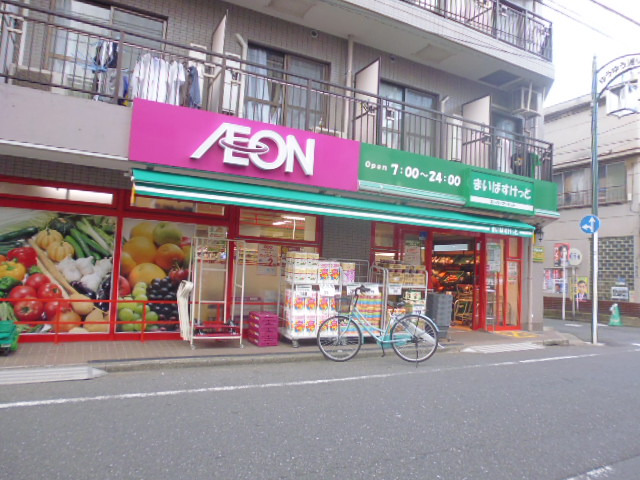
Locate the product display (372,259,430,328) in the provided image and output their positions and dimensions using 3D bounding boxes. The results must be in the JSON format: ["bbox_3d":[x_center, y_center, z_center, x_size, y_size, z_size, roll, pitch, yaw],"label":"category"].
[{"bbox_3d":[1.377,1.086,7.911,0.920,1.410,0.600,5,-5,-26],"label":"product display"}]

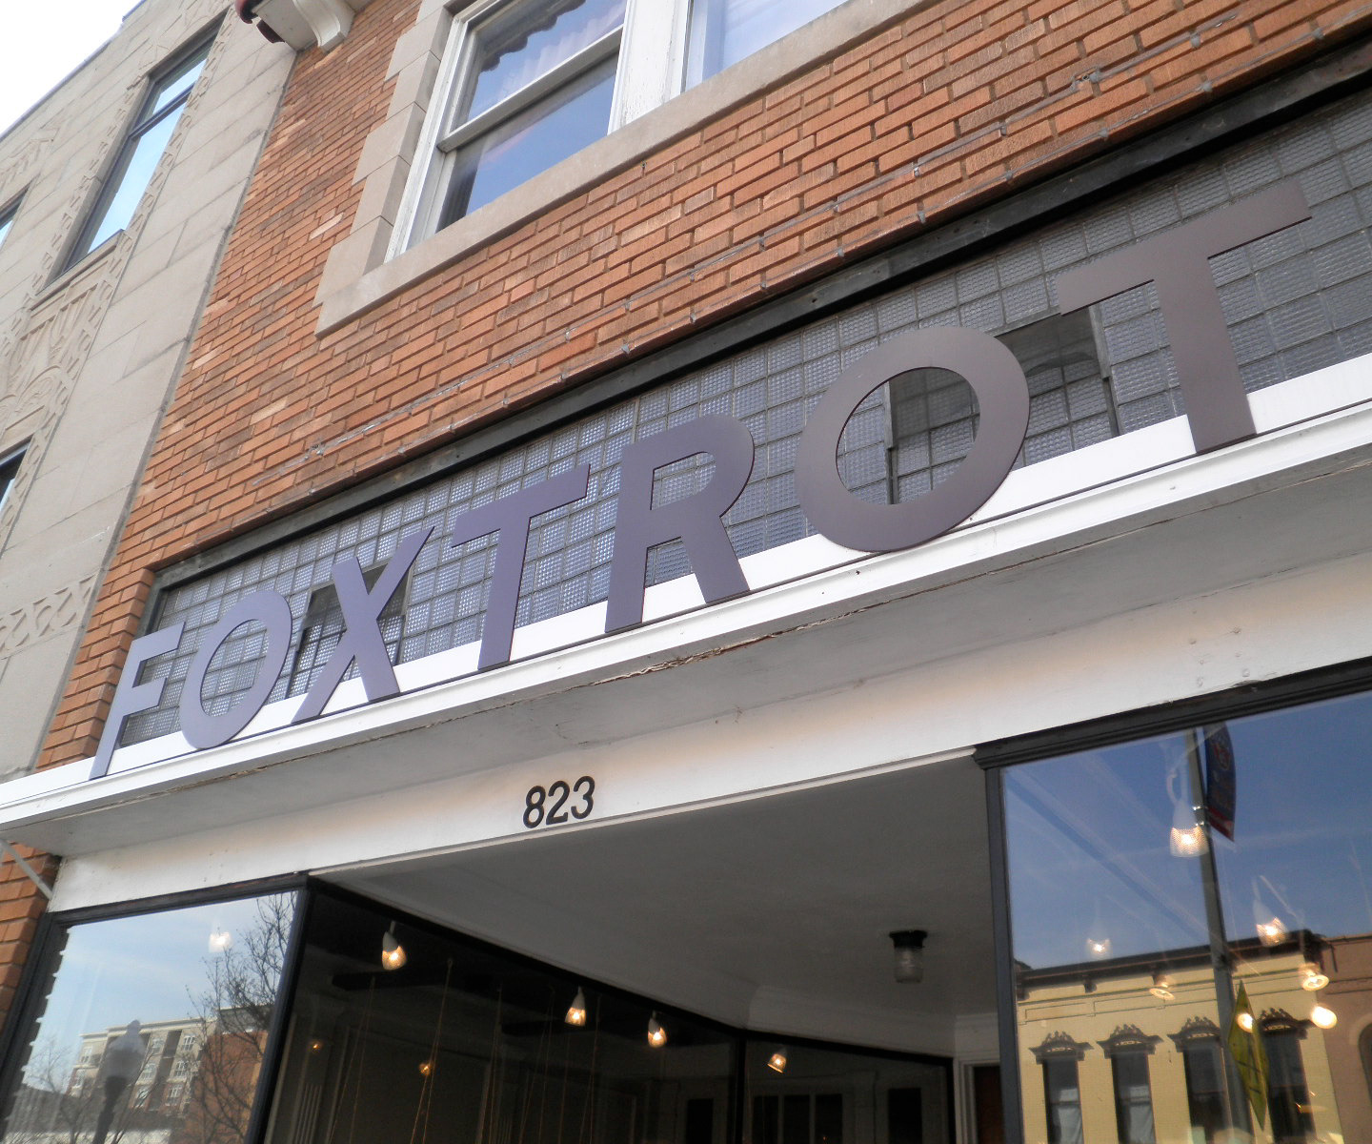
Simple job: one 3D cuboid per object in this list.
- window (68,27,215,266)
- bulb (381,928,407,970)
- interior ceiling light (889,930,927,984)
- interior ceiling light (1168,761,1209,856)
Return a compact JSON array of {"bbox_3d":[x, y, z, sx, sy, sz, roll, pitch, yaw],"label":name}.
[{"bbox_3d":[-3.507,-2.787,7.558,1.010,2.100,0.140,-17,-37,31],"label":"window"},{"bbox_3d":[-0.894,1.160,3.542,0.074,0.128,0.074,-17,-37,31],"label":"bulb"},{"bbox_3d":[0.588,1.011,3.004,0.106,0.125,0.106,-17,-37,31],"label":"interior ceiling light"},{"bbox_3d":[0.960,0.457,2.225,0.076,0.178,0.076,-17,-37,31],"label":"interior ceiling light"}]

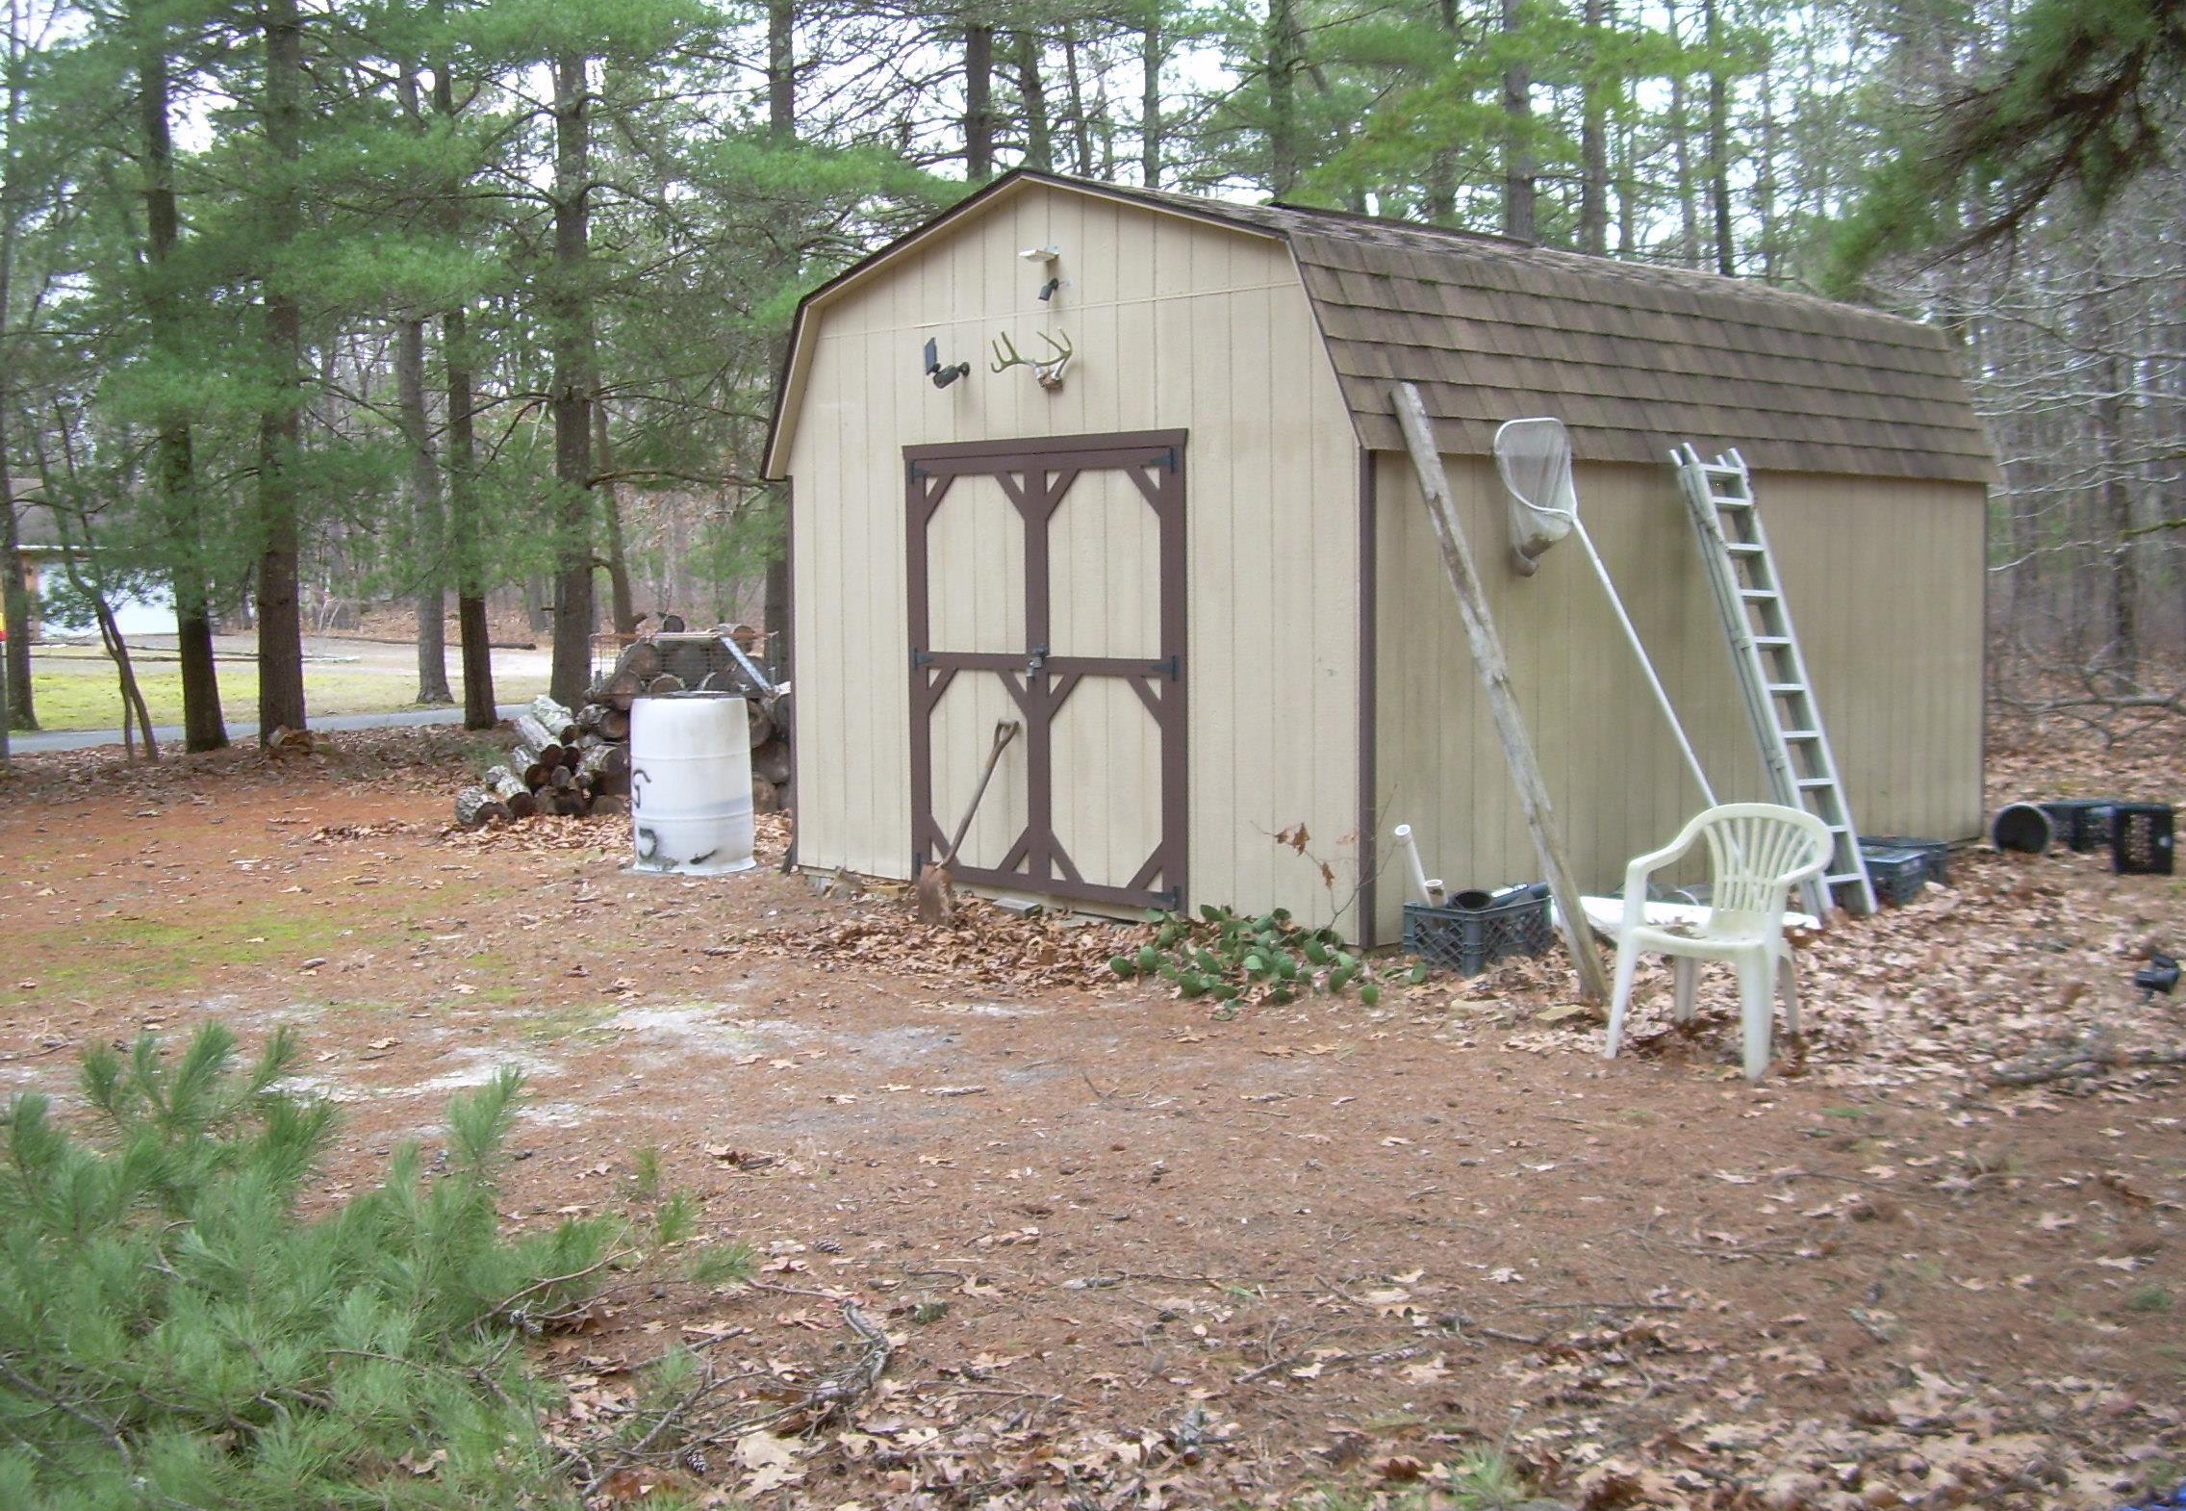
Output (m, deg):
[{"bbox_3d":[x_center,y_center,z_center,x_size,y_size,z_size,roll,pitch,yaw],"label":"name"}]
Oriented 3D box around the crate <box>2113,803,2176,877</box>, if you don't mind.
[{"bbox_3d":[5.096,0.390,11.646,0.280,0.330,0.440,1,5,21],"label":"crate"}]

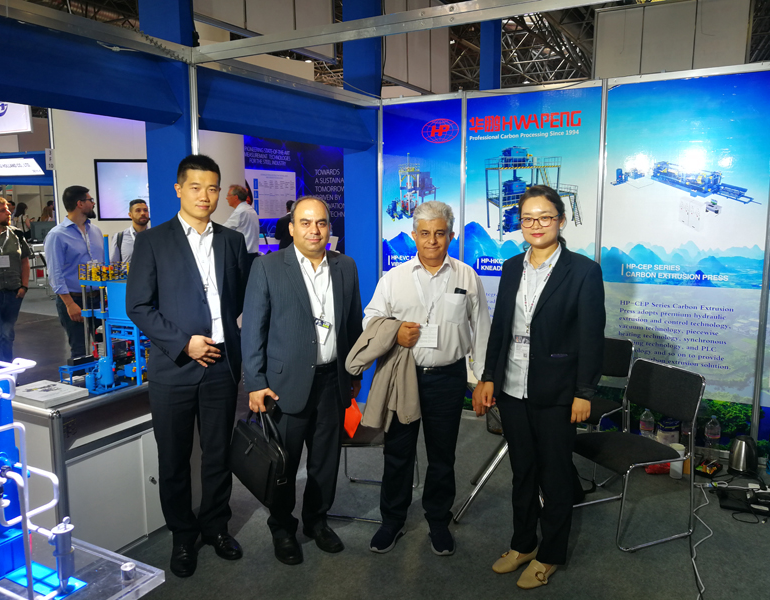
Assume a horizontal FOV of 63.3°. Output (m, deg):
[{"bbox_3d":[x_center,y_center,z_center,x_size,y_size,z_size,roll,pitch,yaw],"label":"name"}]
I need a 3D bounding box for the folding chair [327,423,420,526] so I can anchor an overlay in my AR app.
[{"bbox_3d":[-0.099,0.727,3.456,0.510,0.810,0.490,2,8,15],"label":"folding chair"}]

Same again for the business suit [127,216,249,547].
[{"bbox_3d":[-0.880,0.382,2.822,0.470,1.490,0.310,-5,9,-30],"label":"business suit"}]

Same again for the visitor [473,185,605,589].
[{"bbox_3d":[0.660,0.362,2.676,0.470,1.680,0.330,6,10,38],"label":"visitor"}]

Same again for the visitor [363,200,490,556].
[{"bbox_3d":[0.190,0.356,2.940,0.580,1.630,0.370,1,8,6],"label":"visitor"}]

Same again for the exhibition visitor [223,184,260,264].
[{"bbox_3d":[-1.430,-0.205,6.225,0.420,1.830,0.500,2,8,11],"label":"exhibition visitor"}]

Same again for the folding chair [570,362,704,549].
[{"bbox_3d":[1.257,0.758,3.211,0.520,0.810,0.490,-3,8,-20],"label":"folding chair"}]

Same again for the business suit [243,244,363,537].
[{"bbox_3d":[-0.385,0.446,2.954,0.540,1.420,0.320,-2,8,-13],"label":"business suit"}]

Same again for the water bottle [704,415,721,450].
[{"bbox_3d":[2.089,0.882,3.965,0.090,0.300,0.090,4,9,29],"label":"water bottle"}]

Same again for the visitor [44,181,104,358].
[{"bbox_3d":[-2.140,0.108,4.372,0.360,1.800,0.520,4,9,28],"label":"visitor"}]

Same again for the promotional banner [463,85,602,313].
[{"bbox_3d":[1.014,-0.277,4.487,0.960,2.330,0.020,4,9,29],"label":"promotional banner"}]

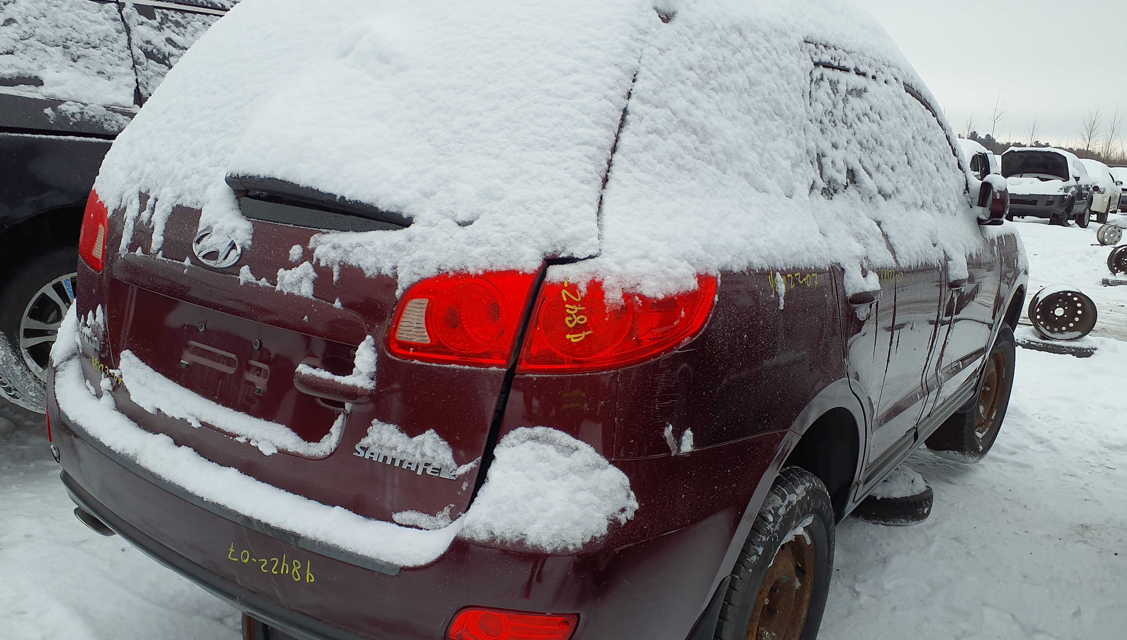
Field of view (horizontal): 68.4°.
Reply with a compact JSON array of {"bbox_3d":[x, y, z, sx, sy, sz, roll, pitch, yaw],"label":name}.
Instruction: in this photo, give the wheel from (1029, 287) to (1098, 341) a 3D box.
[{"bbox_3d":[4.038,-0.056,6.718,0.440,0.440,0.195,6,14,16],"label":"wheel"}]

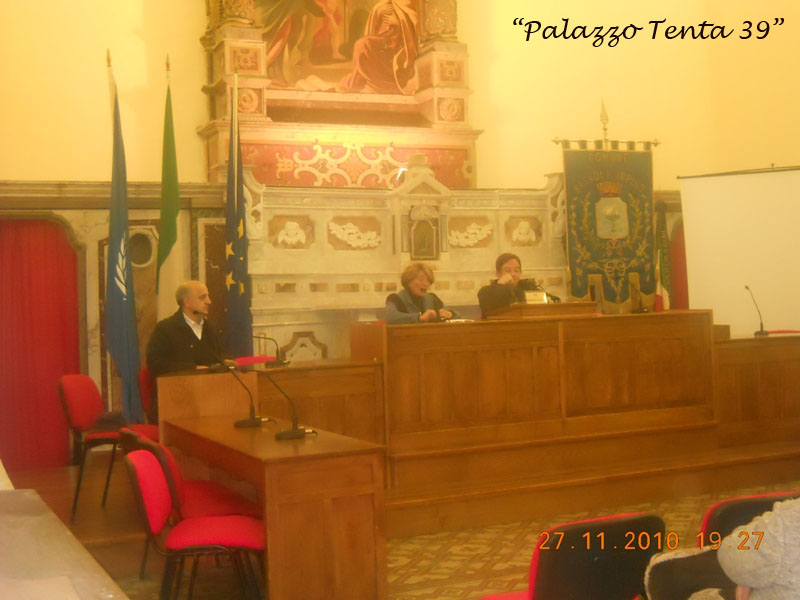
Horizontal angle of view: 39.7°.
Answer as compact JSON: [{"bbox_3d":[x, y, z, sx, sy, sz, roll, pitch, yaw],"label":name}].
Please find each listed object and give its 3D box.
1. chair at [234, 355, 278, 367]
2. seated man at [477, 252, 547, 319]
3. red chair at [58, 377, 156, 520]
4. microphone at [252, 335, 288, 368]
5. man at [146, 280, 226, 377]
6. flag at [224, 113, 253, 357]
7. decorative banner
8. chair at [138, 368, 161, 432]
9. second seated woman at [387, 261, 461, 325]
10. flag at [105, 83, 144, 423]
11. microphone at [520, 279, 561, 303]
[{"bbox_3d":[-0.772,0.769,6.996,0.500,0.820,0.550,-2,0,-37],"label":"chair"},{"bbox_3d":[0.838,0.292,7.963,0.580,1.267,0.750,-2,0,-25],"label":"seated man"},{"bbox_3d":[-1.521,0.796,6.195,0.560,0.810,0.520,-2,0,6],"label":"red chair"},{"bbox_3d":[-0.773,0.307,6.620,0.230,0.200,0.120,-2,0,32],"label":"microphone"},{"bbox_3d":[-1.189,0.537,6.793,0.800,1.311,0.580,-2,0,44],"label":"man"},{"bbox_3d":[-1.113,-0.311,7.744,0.210,2.000,0.190,-2,0,-25],"label":"flag"},{"bbox_3d":[1.751,-0.575,9.250,0.870,1.350,0.070,-2,0,-24],"label":"decorative banner"},{"bbox_3d":[-1.192,0.788,6.795,0.550,0.810,0.500,-2,0,37],"label":"chair"},{"bbox_3d":[0.181,0.343,7.614,0.560,1.208,0.720,-2,0,-27],"label":"second seated woman"},{"bbox_3d":[-1.838,-0.304,7.400,0.250,2.250,0.200,-2,0,-25],"label":"flag"},{"bbox_3d":[0.976,-0.066,7.650,0.260,0.170,0.100,-2,0,41],"label":"microphone"}]

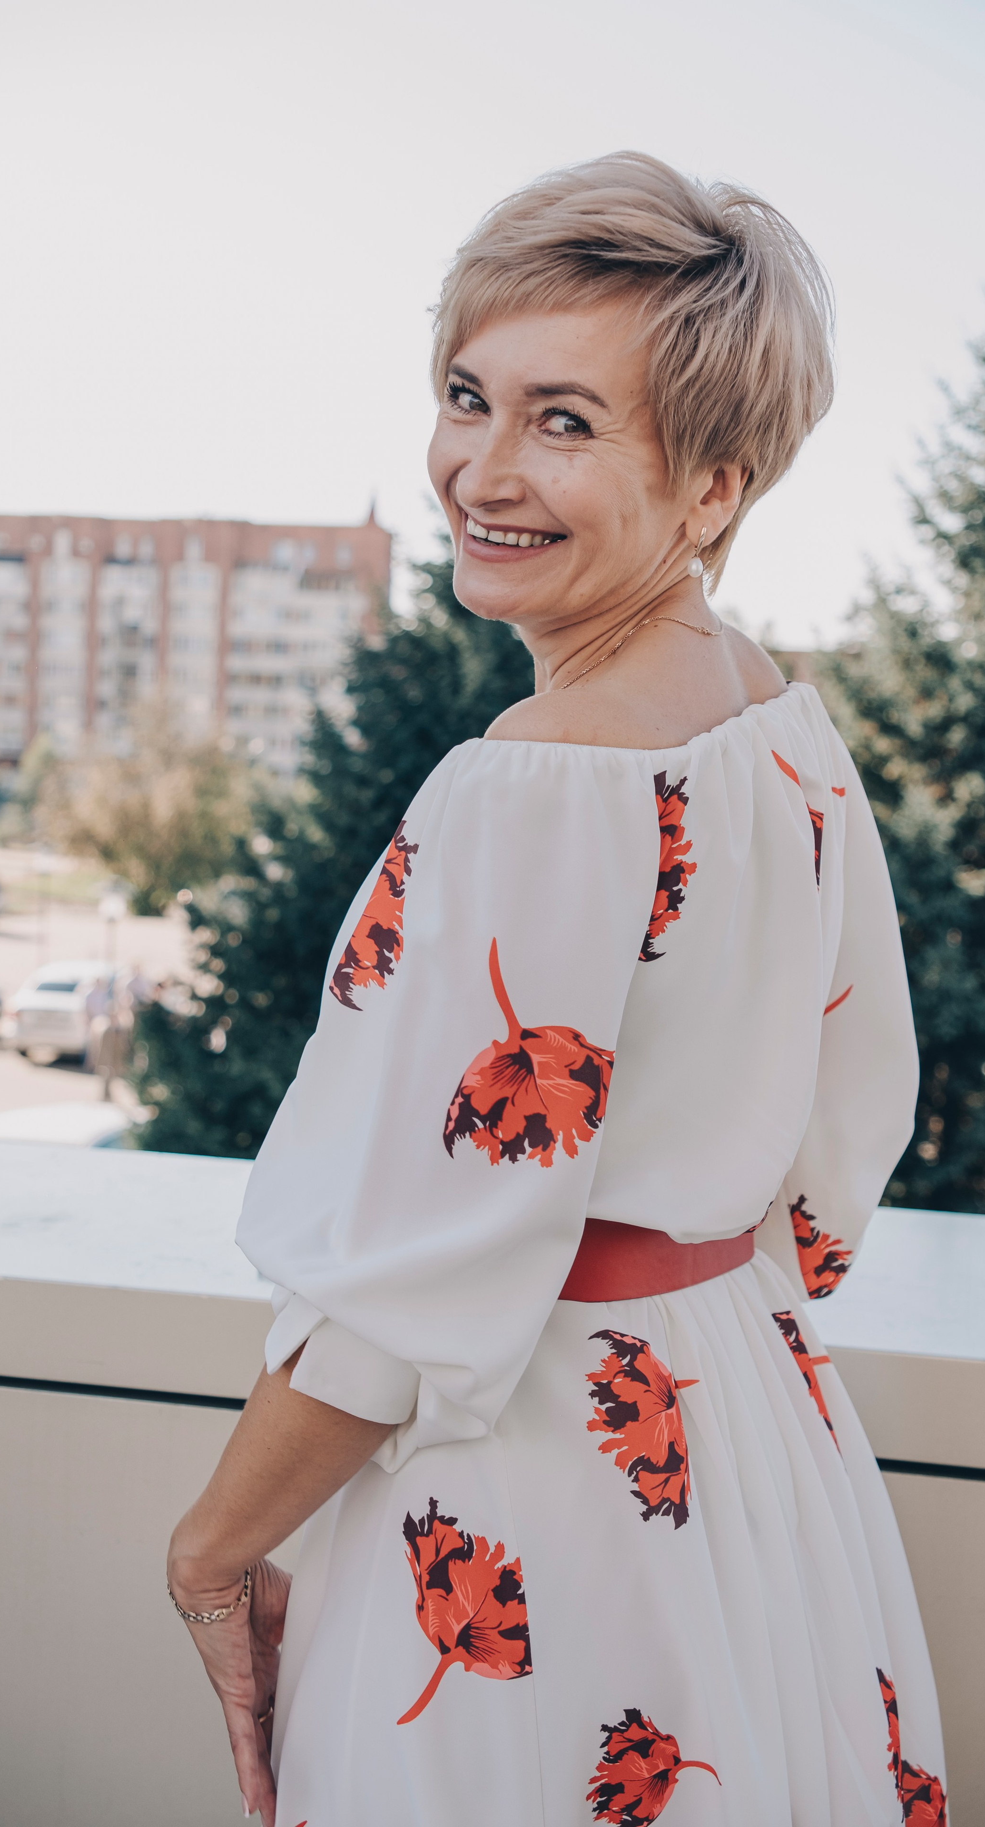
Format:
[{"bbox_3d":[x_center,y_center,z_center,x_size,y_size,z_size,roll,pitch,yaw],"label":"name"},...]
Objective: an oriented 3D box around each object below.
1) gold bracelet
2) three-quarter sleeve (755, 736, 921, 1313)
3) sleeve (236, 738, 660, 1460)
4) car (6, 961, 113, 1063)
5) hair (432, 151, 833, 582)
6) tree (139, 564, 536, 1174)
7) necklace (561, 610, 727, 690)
[{"bbox_3d":[-0.165,0.392,1.240,0.056,0.017,0.056,9,32,-6],"label":"gold bracelet"},{"bbox_3d":[0.195,0.062,1.360,0.200,0.360,0.160,4,4,28],"label":"three-quarter sleeve"},{"bbox_3d":[-0.028,0.095,1.100,0.200,0.355,0.170,13,4,28],"label":"sleeve"},{"bbox_3d":[-7.035,1.695,37.500,1.720,1.460,4.300,3,3,9],"label":"car"},{"bbox_3d":[0.077,-0.301,1.180,0.195,0.235,0.230,15,12,36],"label":"hair"},{"bbox_3d":[-0.040,0.156,15.000,5.100,7.100,5.100,2,3,0],"label":"tree"},{"bbox_3d":[0.069,-0.134,1.190,0.145,0.085,0.130,4,4,28],"label":"necklace"}]

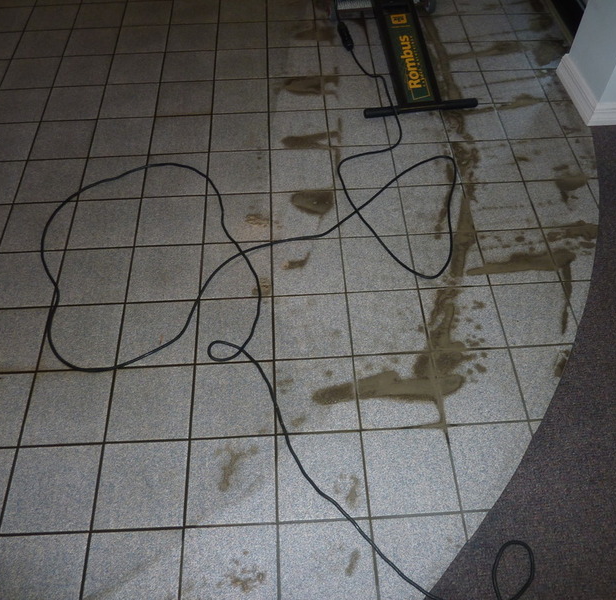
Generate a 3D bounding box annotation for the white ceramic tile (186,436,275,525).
[{"bbox_3d":[-0.176,0.417,1.338,0.200,0.009,0.200,-3,55,-1],"label":"white ceramic tile"}]

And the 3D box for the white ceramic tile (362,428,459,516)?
[{"bbox_3d":[0.236,0.396,1.344,0.200,0.009,0.200,-3,55,-1],"label":"white ceramic tile"}]

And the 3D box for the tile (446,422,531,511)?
[{"bbox_3d":[0.441,0.385,1.347,0.200,0.009,0.200,-3,55,-1],"label":"tile"}]

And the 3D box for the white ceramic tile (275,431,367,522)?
[{"bbox_3d":[0.030,0.406,1.341,0.200,0.009,0.200,-3,55,-1],"label":"white ceramic tile"}]

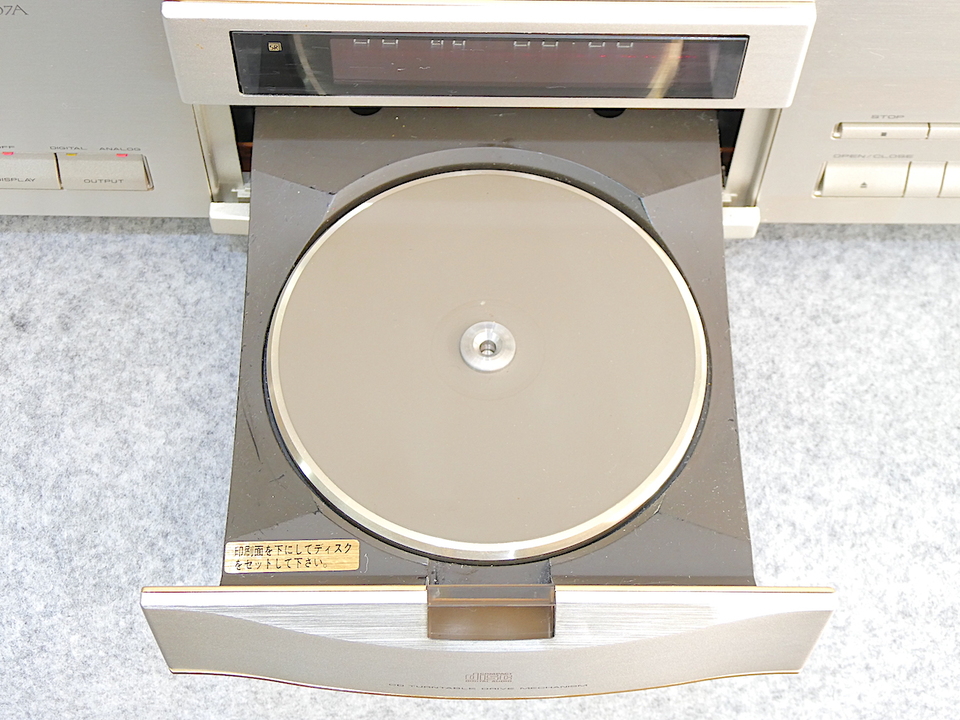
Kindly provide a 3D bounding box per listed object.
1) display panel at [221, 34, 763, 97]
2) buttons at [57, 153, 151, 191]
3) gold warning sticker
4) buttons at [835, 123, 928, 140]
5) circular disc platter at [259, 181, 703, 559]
[{"bbox_3d":[0.003,-0.083,0.469,0.140,0.028,0.005,0,62,-1],"label":"display panel"},{"bbox_3d":[-0.116,-0.058,0.520,0.027,0.016,0.004,0,62,-1],"label":"buttons"},{"bbox_3d":[-0.047,0.049,0.424,0.034,0.001,0.008,0,62,-1],"label":"gold warning sticker"},{"bbox_3d":[0.120,-0.068,0.501,0.026,0.007,0.003,0,62,-1],"label":"buttons"},{"bbox_3d":[0.002,-0.002,0.456,0.119,0.007,0.119,0,62,-1],"label":"circular disc platter"}]

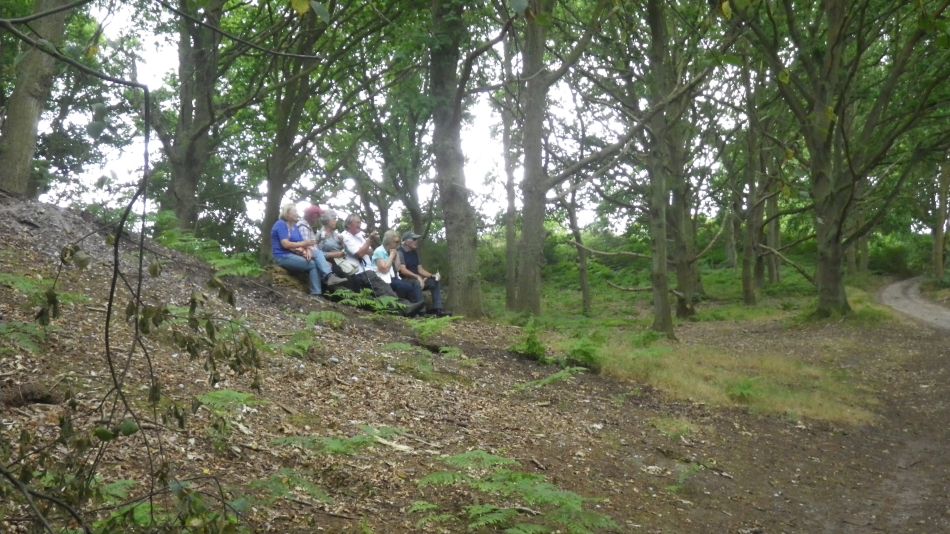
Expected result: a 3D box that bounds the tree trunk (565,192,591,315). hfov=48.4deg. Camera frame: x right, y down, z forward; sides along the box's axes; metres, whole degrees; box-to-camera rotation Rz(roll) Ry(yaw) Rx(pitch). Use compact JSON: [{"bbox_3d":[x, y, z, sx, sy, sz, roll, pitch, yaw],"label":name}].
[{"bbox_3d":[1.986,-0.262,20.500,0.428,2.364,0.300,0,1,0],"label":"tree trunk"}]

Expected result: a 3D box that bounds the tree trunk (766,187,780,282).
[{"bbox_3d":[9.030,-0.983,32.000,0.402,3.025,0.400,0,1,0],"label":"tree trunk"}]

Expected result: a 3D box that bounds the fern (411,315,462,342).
[{"bbox_3d":[-0.463,0.721,12.400,0.586,0.279,0.450,0,1,0],"label":"fern"}]

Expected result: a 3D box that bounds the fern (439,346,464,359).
[{"bbox_3d":[-0.258,0.938,11.600,0.285,0.112,0.220,0,1,0],"label":"fern"}]

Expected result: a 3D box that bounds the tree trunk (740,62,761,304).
[{"bbox_3d":[6.511,-1.903,25.000,0.425,5.672,0.420,0,1,0],"label":"tree trunk"}]

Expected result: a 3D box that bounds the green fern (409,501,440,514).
[{"bbox_3d":[-0.282,1.341,5.900,0.178,0.055,0.150,0,1,0],"label":"green fern"}]

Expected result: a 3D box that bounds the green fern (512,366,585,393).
[{"bbox_3d":[0.725,1.095,10.300,0.721,0.203,0.400,0,1,0],"label":"green fern"}]

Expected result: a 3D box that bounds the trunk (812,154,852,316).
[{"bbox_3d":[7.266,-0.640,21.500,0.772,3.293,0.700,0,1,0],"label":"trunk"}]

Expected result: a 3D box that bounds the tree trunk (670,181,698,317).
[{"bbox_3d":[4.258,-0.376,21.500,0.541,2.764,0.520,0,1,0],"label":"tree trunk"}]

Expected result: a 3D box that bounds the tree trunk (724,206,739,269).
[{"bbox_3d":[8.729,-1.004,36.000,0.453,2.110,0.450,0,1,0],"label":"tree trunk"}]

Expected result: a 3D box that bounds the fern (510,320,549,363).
[{"bbox_3d":[0.629,0.848,12.200,0.484,0.482,0.420,0,1,0],"label":"fern"}]

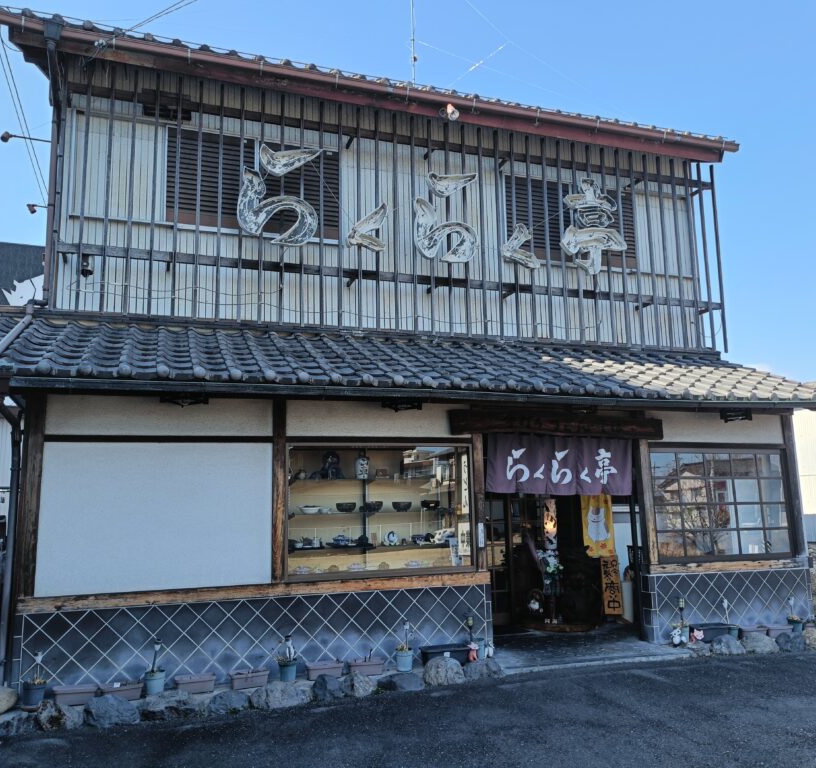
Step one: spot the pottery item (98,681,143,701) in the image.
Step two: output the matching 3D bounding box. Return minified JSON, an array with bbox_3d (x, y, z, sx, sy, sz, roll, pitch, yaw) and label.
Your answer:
[{"bbox_3d":[-2.157,2.324,5.575,0.310,0.105,0.144,2,-10,-19],"label":"pottery item"}]

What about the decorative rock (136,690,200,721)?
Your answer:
[{"bbox_3d":[-1.681,2.245,5.197,0.430,0.180,0.260,2,-9,-19],"label":"decorative rock"}]

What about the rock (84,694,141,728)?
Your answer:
[{"bbox_3d":[-2.128,2.363,5.341,0.368,0.196,0.239,2,-10,-19],"label":"rock"}]

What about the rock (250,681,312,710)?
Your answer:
[{"bbox_3d":[-0.980,2.412,5.733,0.468,0.168,0.290,2,-10,-19],"label":"rock"}]

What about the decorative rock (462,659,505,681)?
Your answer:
[{"bbox_3d":[0.639,2.379,6.200,0.345,0.130,0.250,2,-9,-20],"label":"decorative rock"}]

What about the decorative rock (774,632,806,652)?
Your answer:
[{"bbox_3d":[3.840,2.593,7.420,0.278,0.175,0.208,2,-10,-19],"label":"decorative rock"}]

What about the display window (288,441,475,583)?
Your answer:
[{"bbox_3d":[-0.216,1.091,6.440,1.705,1.130,0.160,2,-9,-19],"label":"display window"}]

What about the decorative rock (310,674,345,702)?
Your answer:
[{"bbox_3d":[-0.609,2.275,5.544,0.255,0.190,0.220,2,-9,-19],"label":"decorative rock"}]

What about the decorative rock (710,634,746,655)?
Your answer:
[{"bbox_3d":[3.029,2.453,6.997,0.315,0.148,0.240,2,-9,-20],"label":"decorative rock"}]

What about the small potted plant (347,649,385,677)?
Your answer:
[{"bbox_3d":[-0.360,2.287,6.064,0.300,0.180,0.155,2,-9,-20],"label":"small potted plant"}]

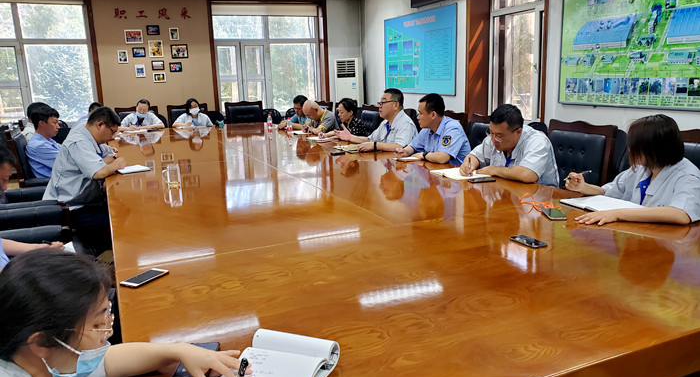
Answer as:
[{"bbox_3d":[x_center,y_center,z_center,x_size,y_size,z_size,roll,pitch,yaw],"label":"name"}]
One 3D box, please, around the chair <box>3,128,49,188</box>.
[{"bbox_3d":[-2.935,-0.079,5.247,0.660,1.066,0.620,-8,14,-24],"label":"chair"}]

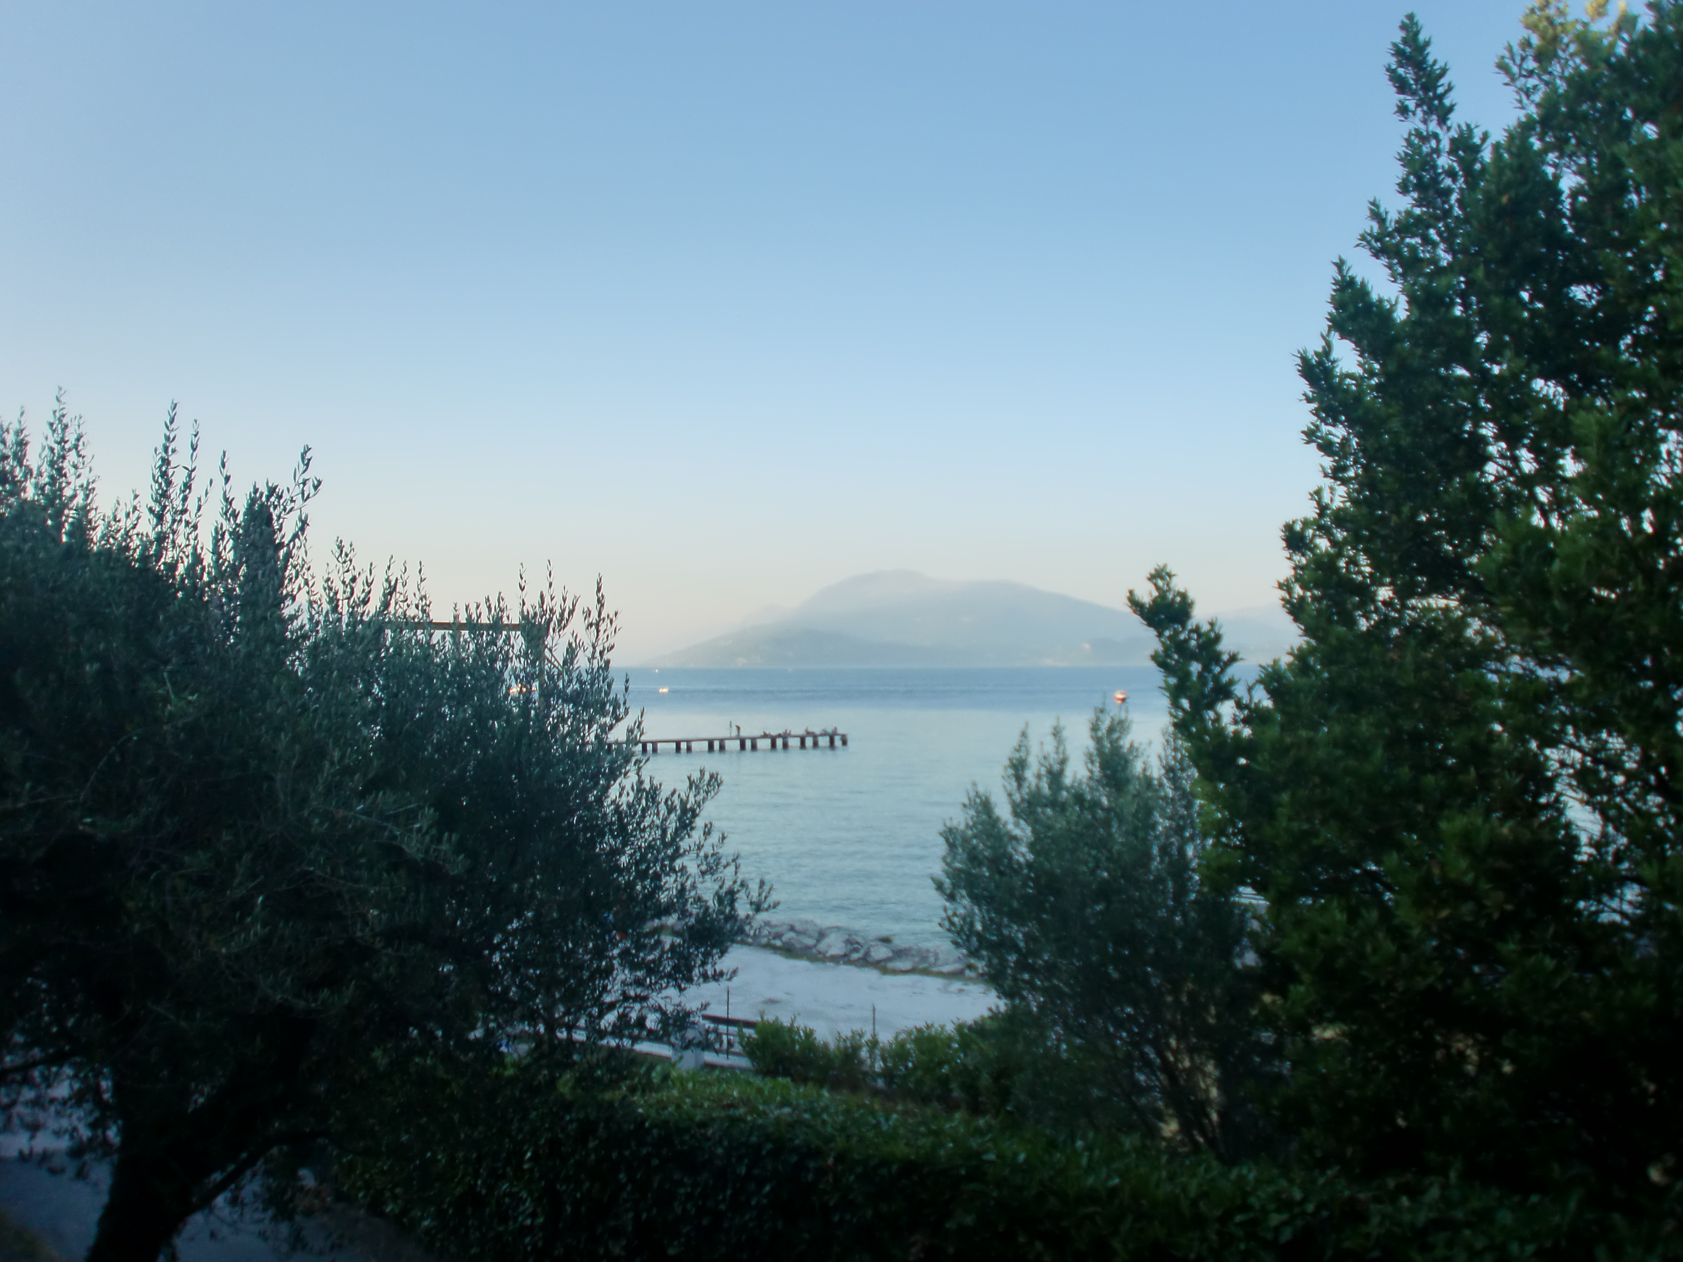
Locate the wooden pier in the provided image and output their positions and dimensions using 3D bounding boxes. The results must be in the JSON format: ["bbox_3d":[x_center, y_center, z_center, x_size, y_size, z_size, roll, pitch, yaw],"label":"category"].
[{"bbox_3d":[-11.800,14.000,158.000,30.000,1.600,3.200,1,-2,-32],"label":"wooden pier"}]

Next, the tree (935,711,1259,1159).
[{"bbox_3d":[2.790,3.270,13.500,3.500,4.900,3.300,0,-2,0],"label":"tree"}]

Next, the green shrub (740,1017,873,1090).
[{"bbox_3d":[-0.460,5.530,16.500,1.750,1.000,1.350,0,-2,0],"label":"green shrub"}]

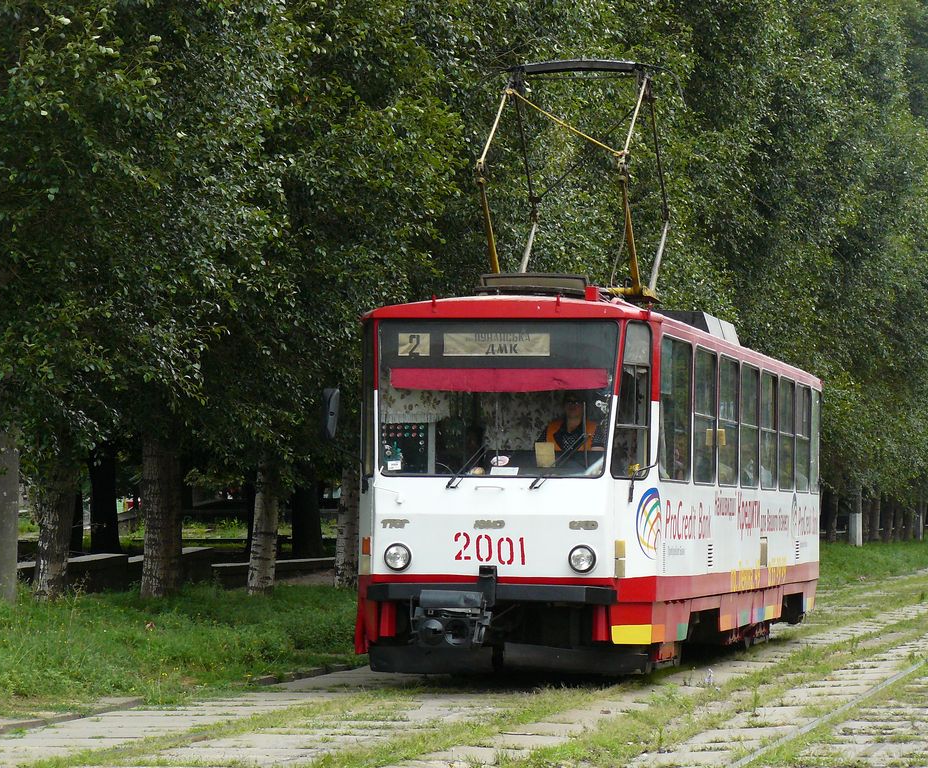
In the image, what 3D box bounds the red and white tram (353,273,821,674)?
[{"bbox_3d":[1.654,1.039,37.756,2.520,3.380,15.167,0,-2,11],"label":"red and white tram"}]

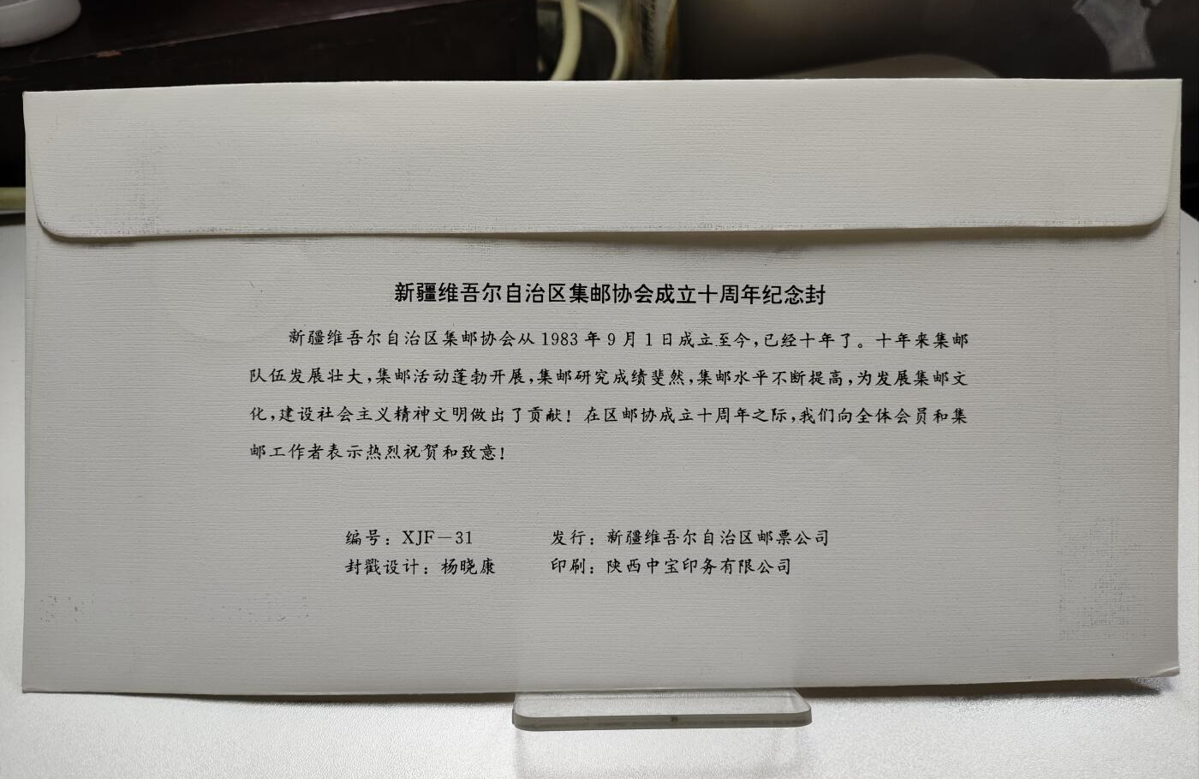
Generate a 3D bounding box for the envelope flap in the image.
[{"bbox_3d":[0.000,-0.044,0.167,0.224,0.029,0.004,0,-1,0],"label":"envelope flap"}]

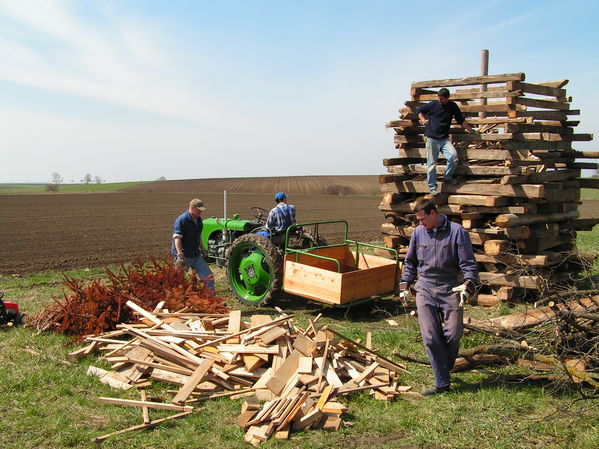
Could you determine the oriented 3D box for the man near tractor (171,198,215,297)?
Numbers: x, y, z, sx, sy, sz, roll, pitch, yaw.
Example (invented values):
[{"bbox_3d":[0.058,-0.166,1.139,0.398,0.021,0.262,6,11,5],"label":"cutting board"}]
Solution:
[{"bbox_3d":[-1.749,0.441,10.884,0.620,1.740,0.550,1,3,28],"label":"man near tractor"}]

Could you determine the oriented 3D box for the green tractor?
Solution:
[{"bbox_3d":[-0.858,0.453,11.576,2.600,1.650,1.450,2,4,38],"label":"green tractor"}]

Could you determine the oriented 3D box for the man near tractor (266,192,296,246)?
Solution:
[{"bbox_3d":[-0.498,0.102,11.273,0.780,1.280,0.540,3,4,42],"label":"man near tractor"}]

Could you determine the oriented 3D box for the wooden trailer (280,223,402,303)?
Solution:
[{"bbox_3d":[0.686,0.582,10.299,1.233,1.050,1.482,9,9,40],"label":"wooden trailer"}]

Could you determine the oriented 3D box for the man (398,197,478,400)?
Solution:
[{"bbox_3d":[1.275,0.670,6.090,0.680,1.750,0.480,1,3,24],"label":"man"}]

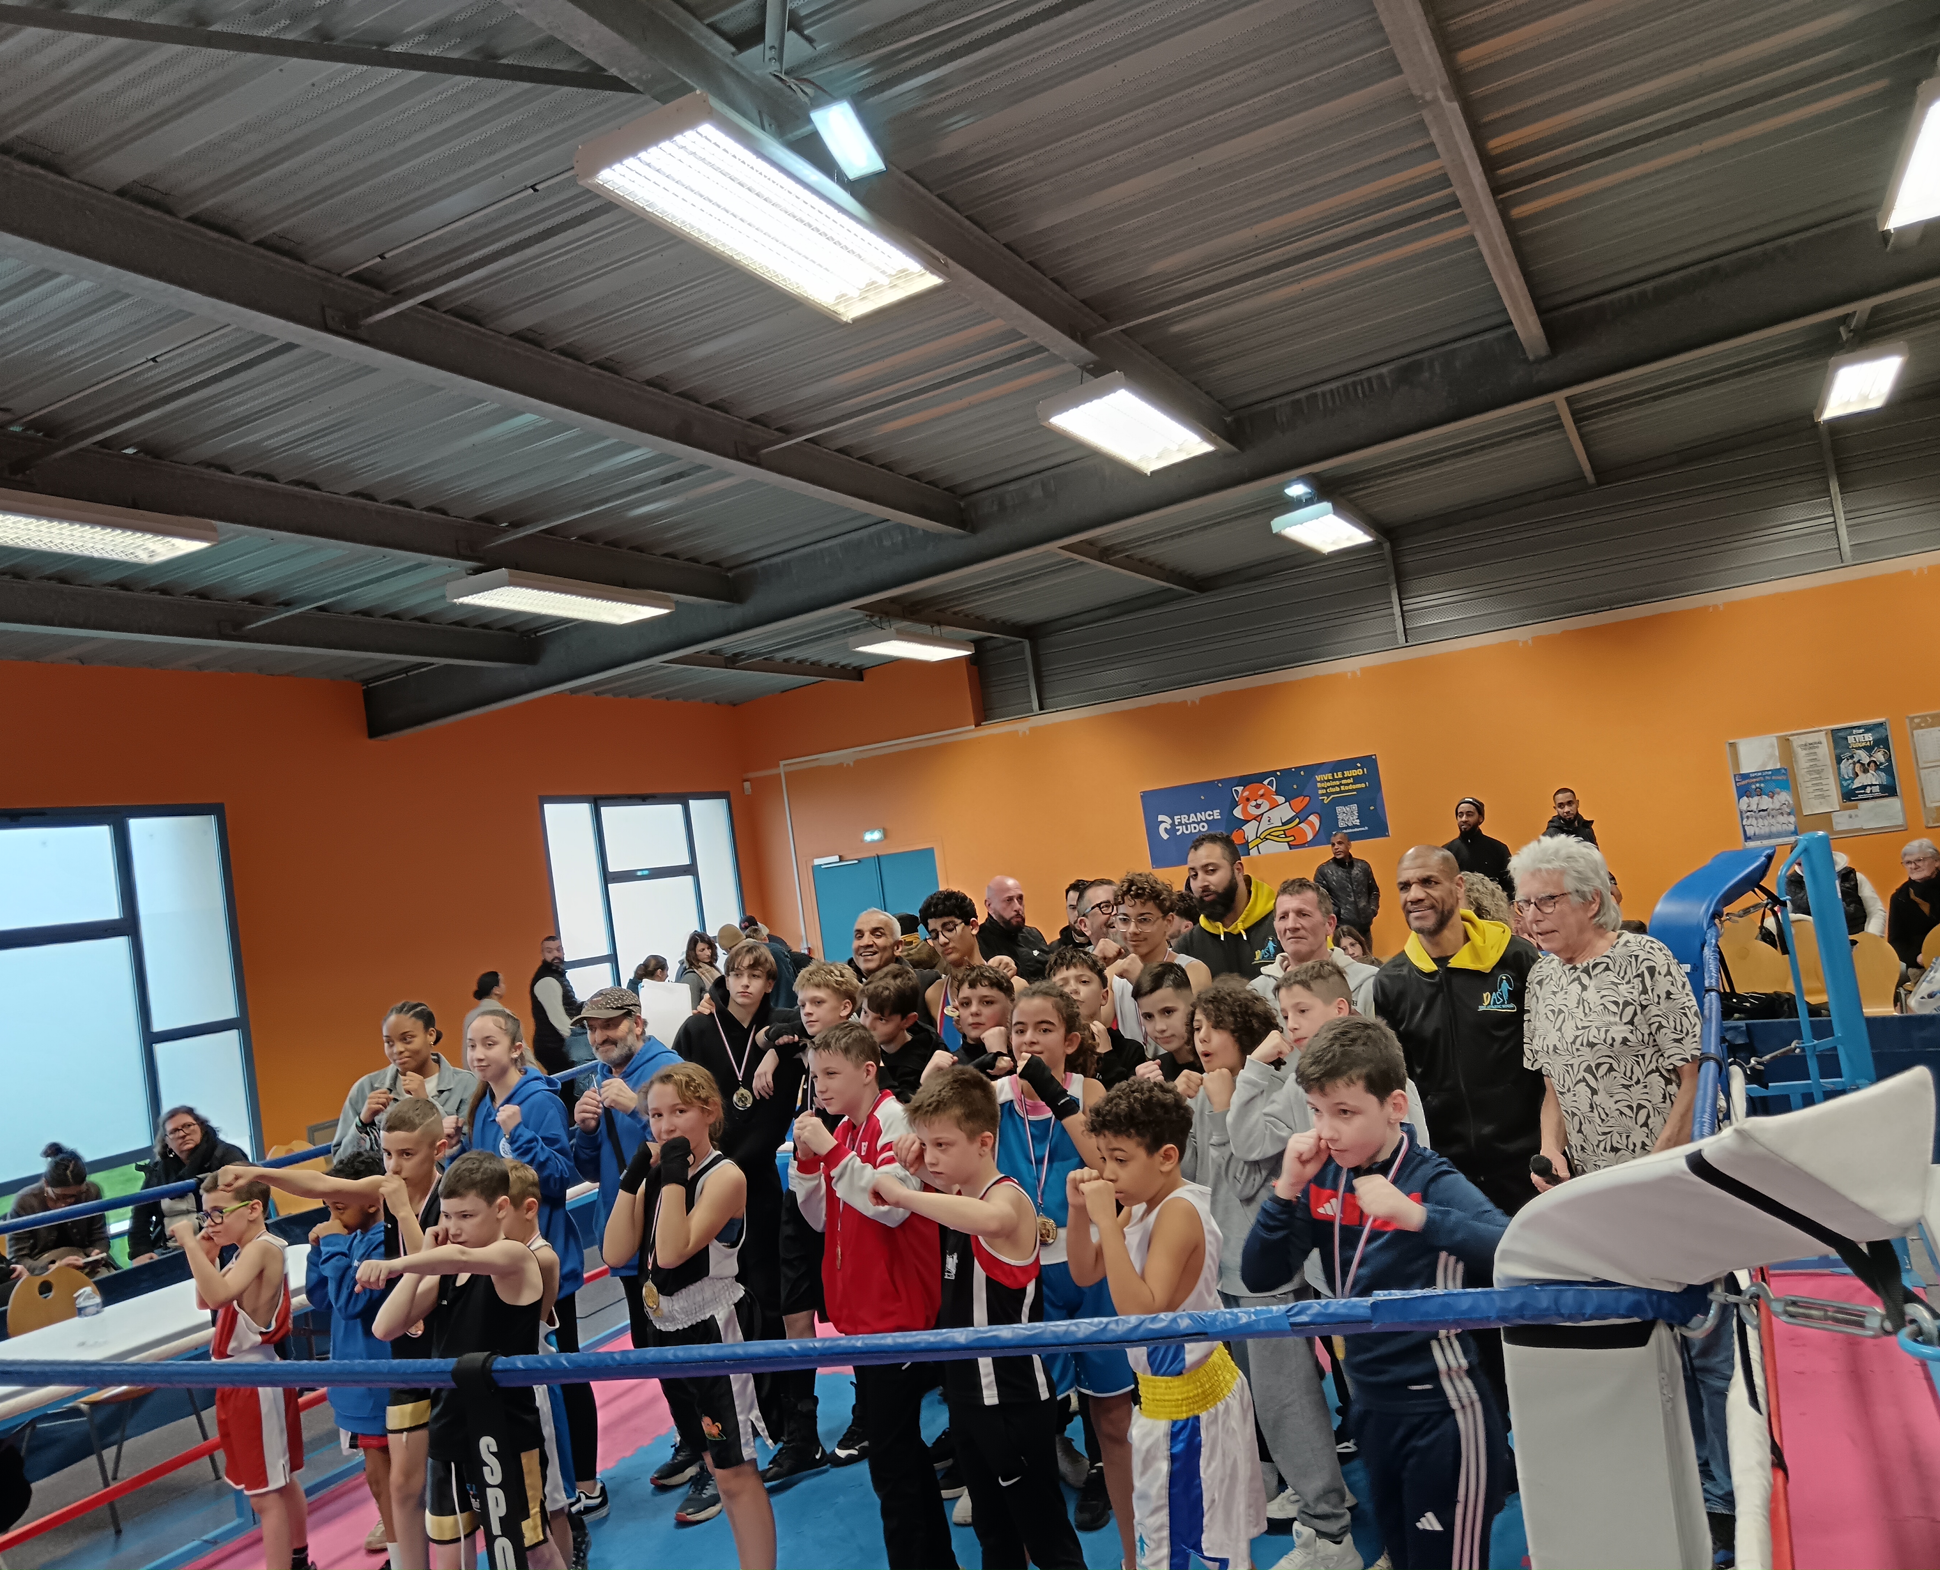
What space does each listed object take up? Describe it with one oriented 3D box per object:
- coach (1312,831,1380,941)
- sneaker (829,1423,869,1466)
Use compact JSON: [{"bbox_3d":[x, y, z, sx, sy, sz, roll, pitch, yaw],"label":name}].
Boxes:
[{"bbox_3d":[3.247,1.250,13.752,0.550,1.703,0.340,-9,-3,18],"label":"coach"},{"bbox_3d":[-0.323,2.058,5.188,0.280,0.125,0.100,-6,-4,-27],"label":"sneaker"}]

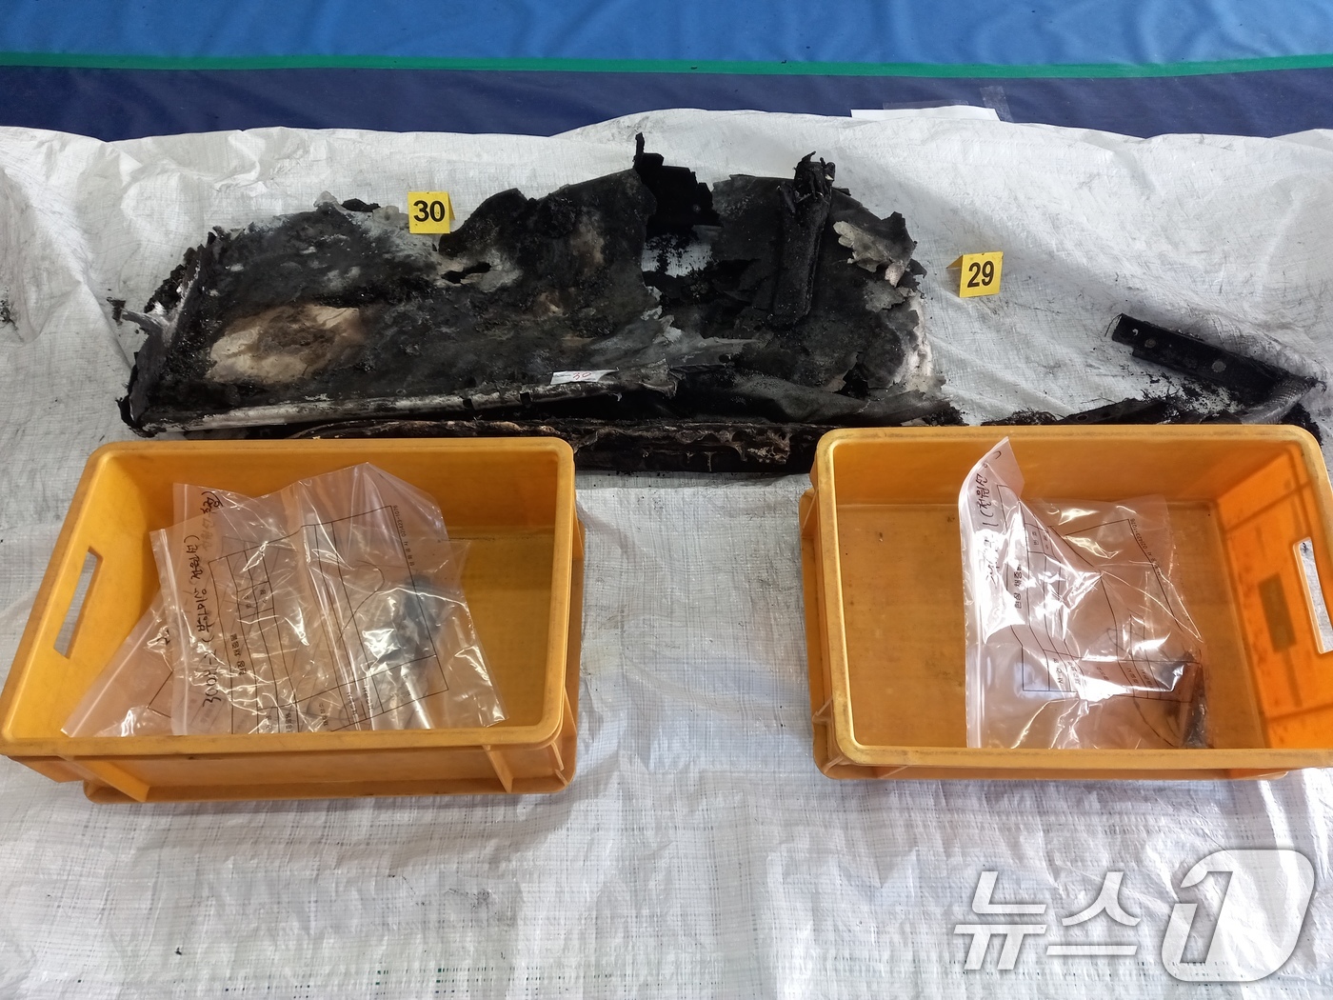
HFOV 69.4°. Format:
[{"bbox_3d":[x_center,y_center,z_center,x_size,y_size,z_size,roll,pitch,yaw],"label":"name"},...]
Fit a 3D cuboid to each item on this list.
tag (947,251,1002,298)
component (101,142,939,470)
[{"bbox_3d":[0.488,-0.364,1.508,0.065,0.058,0.066,-7,58,-5],"label":"tag"},{"bbox_3d":[-0.188,-0.297,1.413,1.100,0.145,0.510,0,58,0],"label":"component"}]

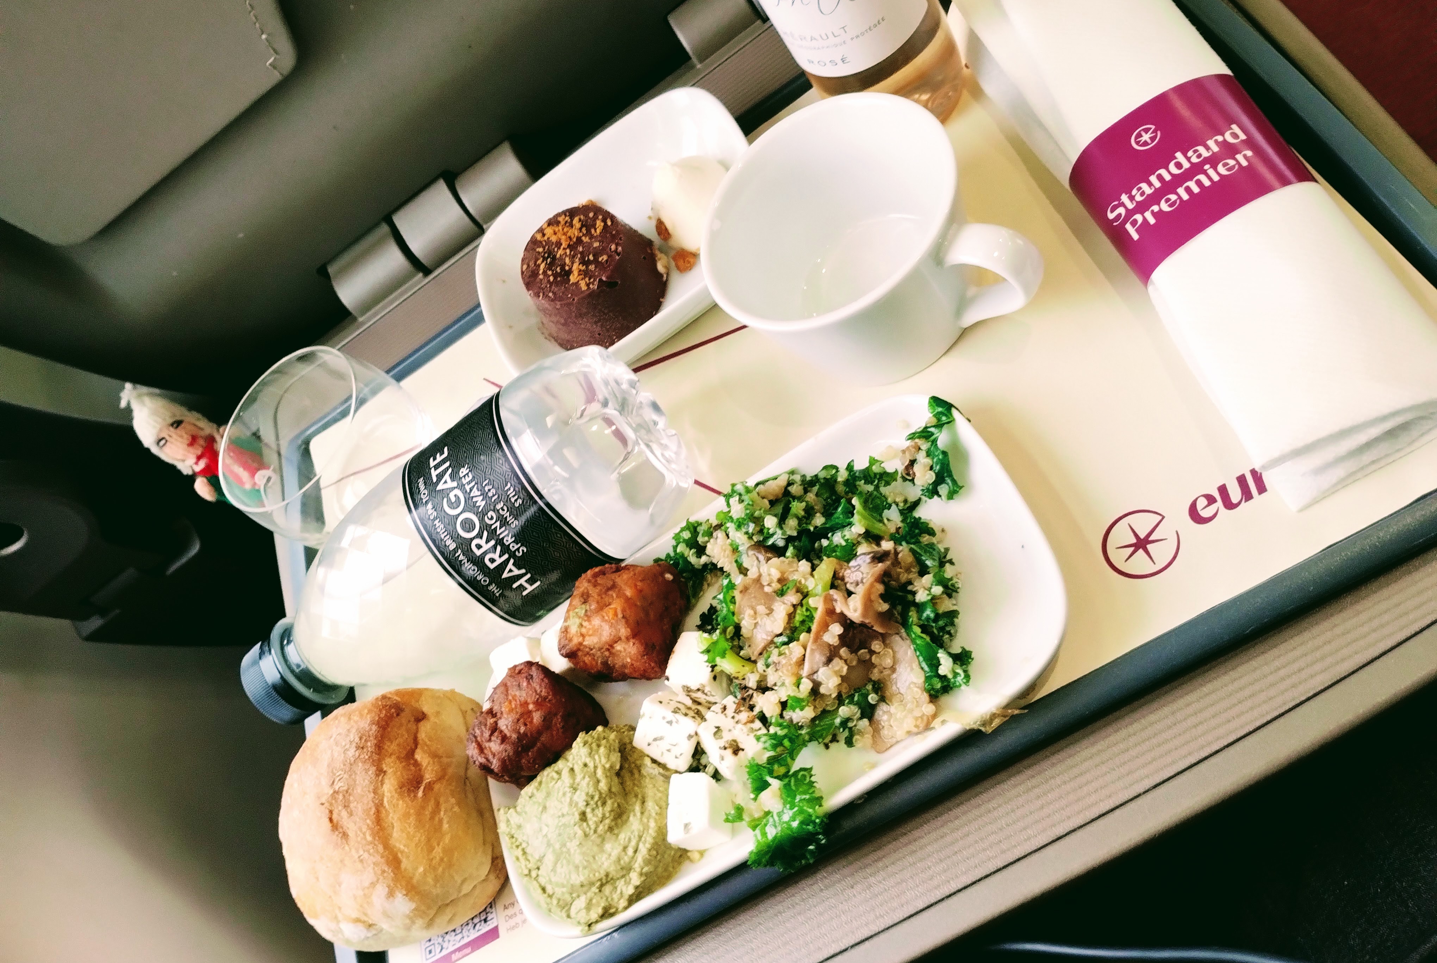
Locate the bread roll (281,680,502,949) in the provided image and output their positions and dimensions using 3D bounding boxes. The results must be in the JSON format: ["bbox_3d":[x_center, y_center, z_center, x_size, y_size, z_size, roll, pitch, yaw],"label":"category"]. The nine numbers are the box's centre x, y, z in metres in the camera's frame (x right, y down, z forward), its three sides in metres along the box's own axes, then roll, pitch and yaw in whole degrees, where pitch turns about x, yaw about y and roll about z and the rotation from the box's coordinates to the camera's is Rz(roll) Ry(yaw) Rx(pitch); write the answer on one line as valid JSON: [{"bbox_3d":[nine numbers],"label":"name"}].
[{"bbox_3d":[-0.101,0.103,0.361,0.085,0.047,0.078,-13,62,25],"label":"bread roll"}]

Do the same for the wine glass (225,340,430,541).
[{"bbox_3d":[-0.133,-0.007,0.422,0.069,0.063,0.069,-32,55,14],"label":"wine glass"}]

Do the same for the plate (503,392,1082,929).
[{"bbox_3d":[0.010,0.054,0.333,0.177,0.023,0.098,-34,55,13],"label":"plate"}]

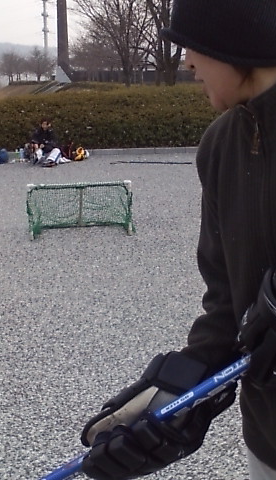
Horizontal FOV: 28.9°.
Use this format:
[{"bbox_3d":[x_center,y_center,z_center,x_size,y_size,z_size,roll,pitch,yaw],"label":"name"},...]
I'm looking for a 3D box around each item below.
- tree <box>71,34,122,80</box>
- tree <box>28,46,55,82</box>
[{"bbox_3d":[-3.870,-16.785,50.000,4.850,4.380,4.800,0,18,-4],"label":"tree"},{"bbox_3d":[-9.618,-17.624,54.000,2.820,3.730,3.000,-2,18,-9],"label":"tree"}]

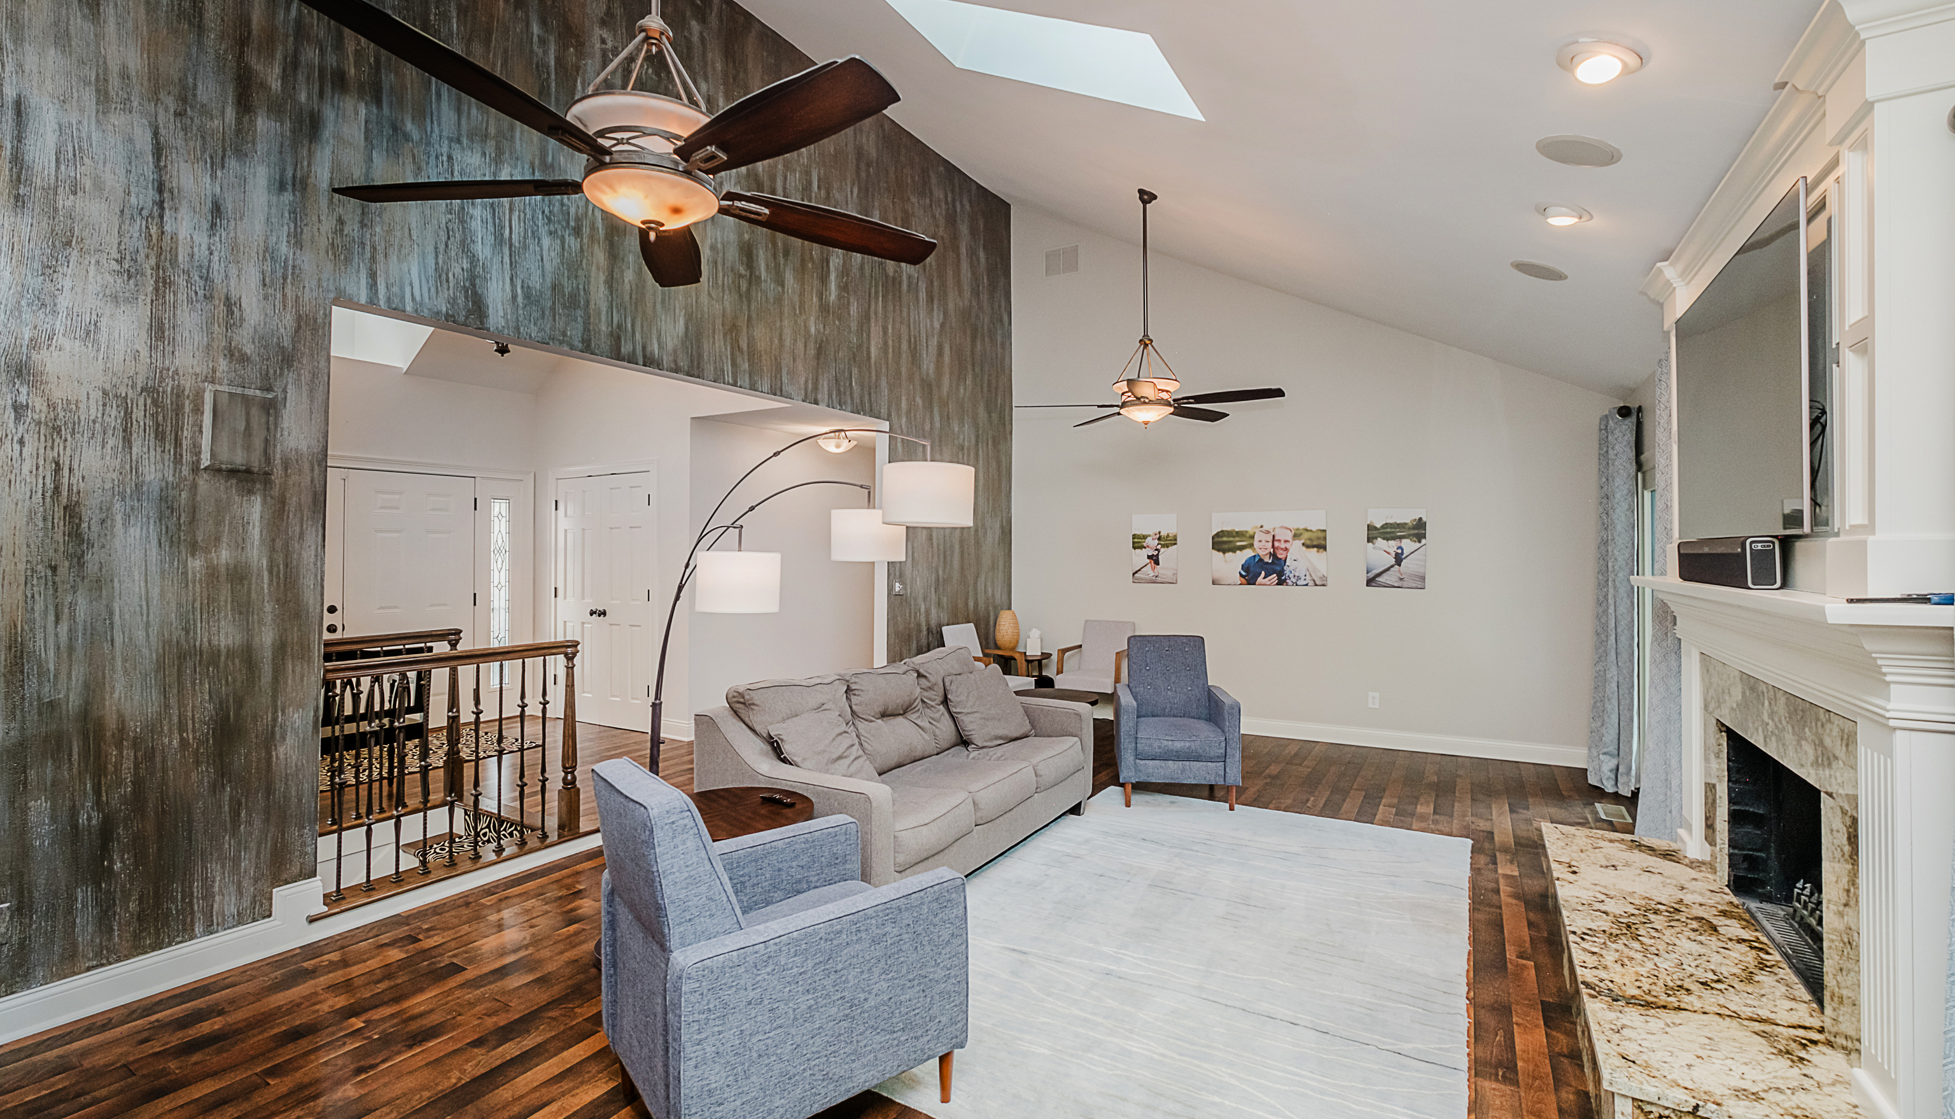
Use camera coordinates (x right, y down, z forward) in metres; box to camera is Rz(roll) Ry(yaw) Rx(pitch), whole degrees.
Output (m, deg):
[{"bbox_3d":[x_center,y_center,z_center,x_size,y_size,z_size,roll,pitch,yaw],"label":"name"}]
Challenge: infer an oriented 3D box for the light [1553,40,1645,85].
[{"bbox_3d":[1.663,-1.325,2.181,0.210,0.055,0.210,30,15,28],"label":"light"}]

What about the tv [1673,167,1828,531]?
[{"bbox_3d":[2.229,-0.465,2.389,0.050,0.800,1.370,0,0,31],"label":"tv"}]

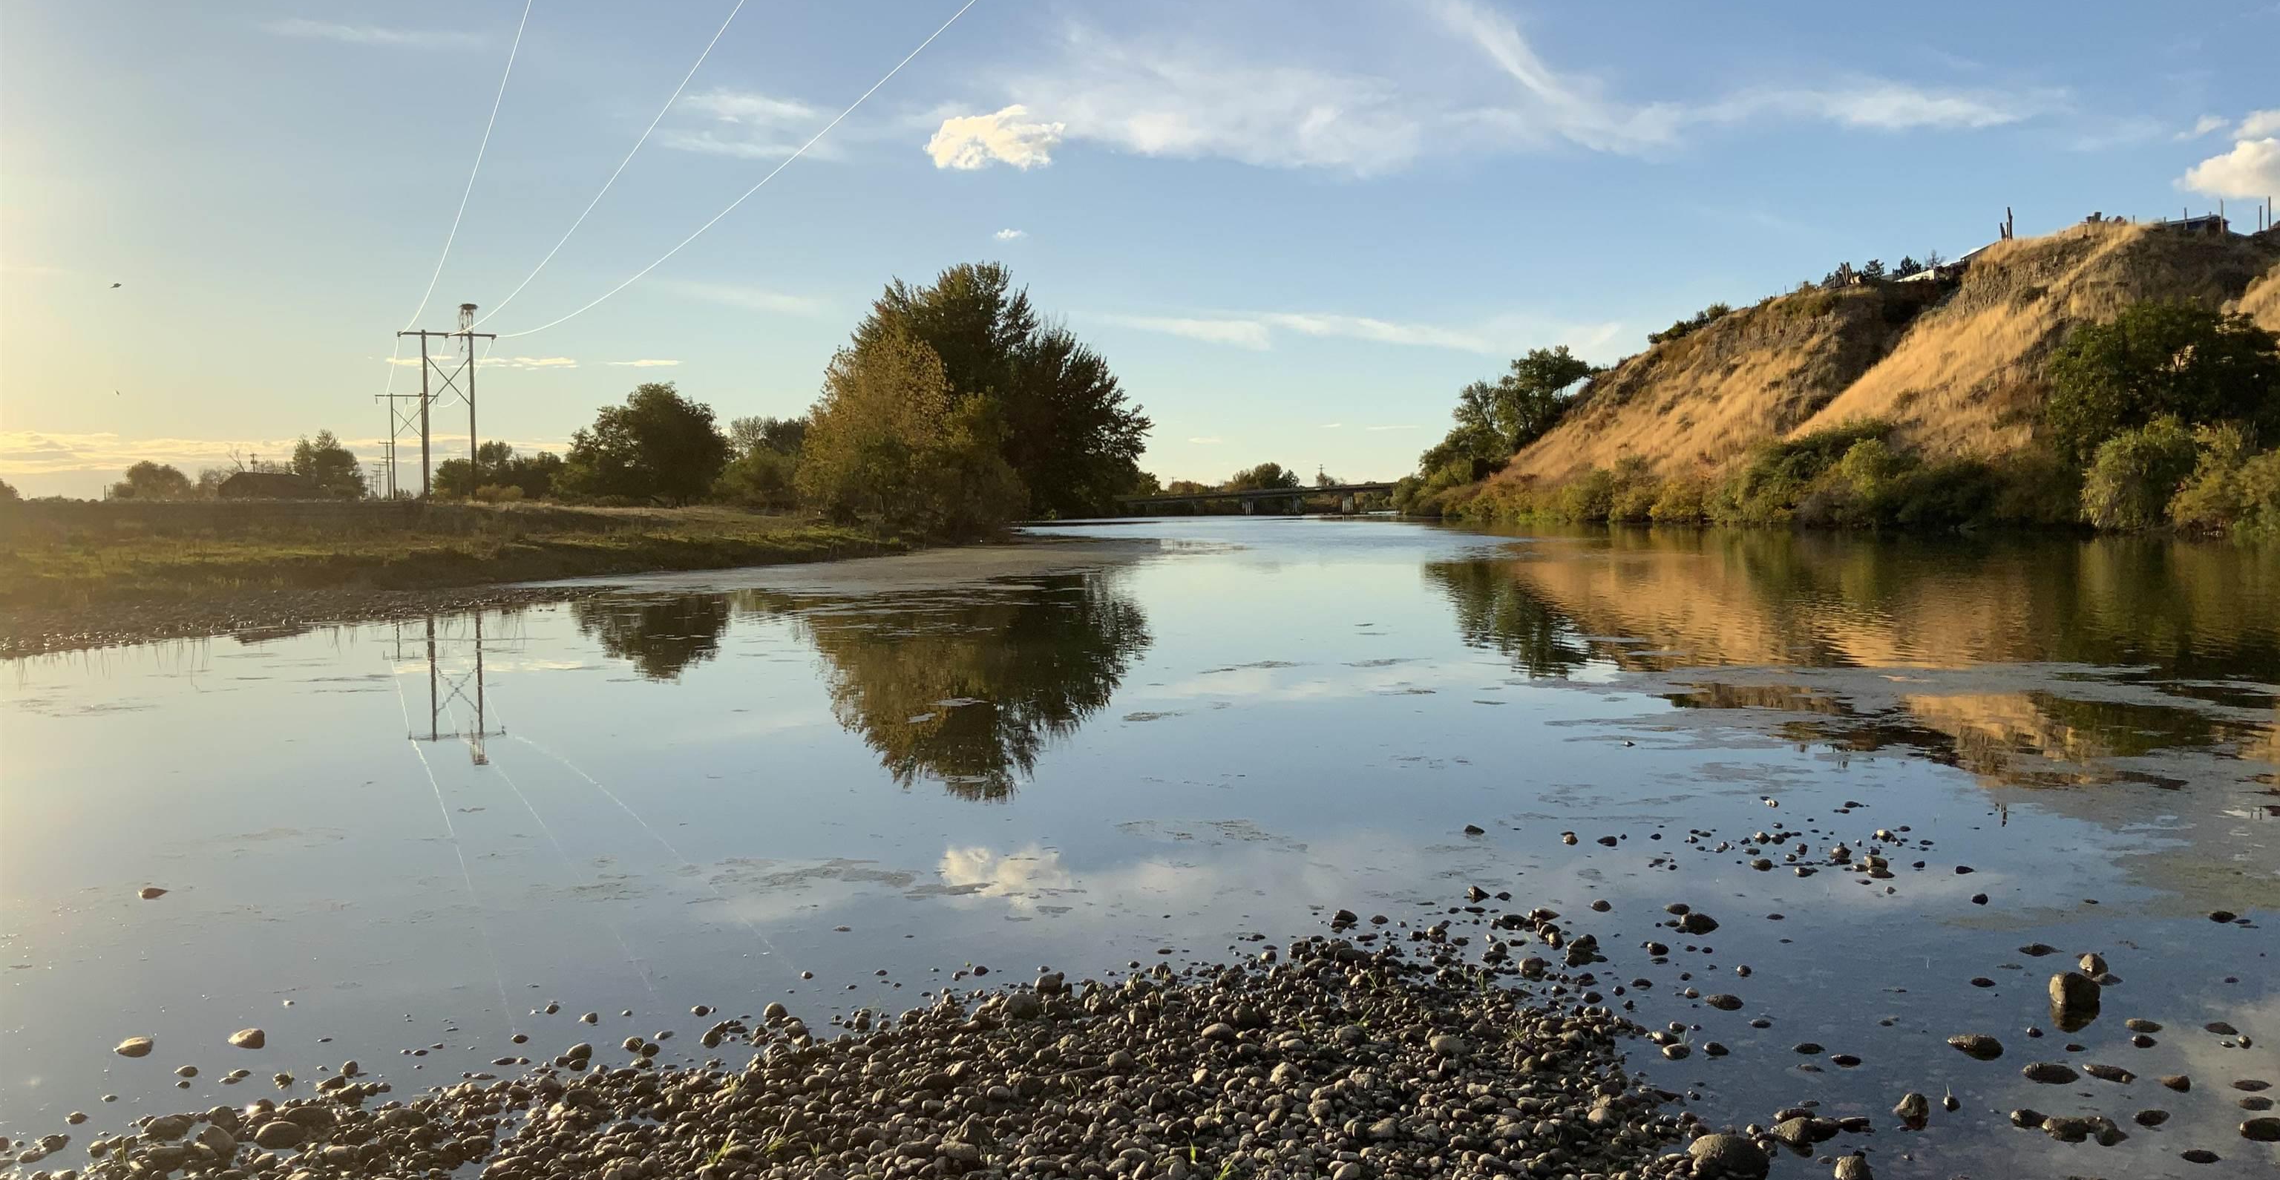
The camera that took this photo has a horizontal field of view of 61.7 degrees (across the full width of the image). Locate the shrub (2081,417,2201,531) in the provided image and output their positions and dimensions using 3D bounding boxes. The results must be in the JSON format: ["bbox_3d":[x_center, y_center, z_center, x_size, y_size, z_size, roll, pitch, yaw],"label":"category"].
[{"bbox_3d":[52.888,-6.122,101.000,5.700,6.100,5.200,1,3,28],"label":"shrub"}]

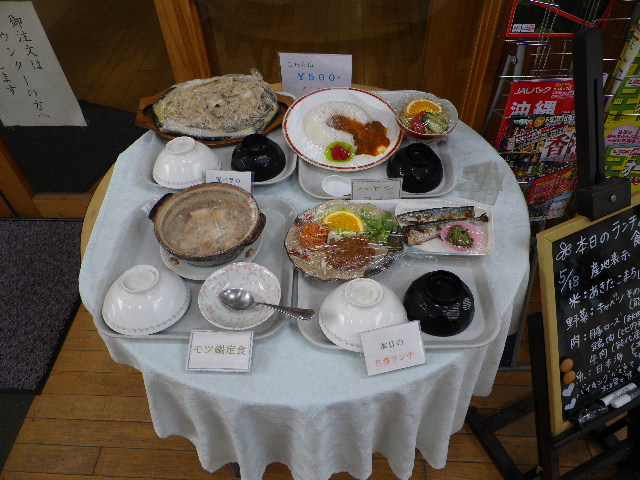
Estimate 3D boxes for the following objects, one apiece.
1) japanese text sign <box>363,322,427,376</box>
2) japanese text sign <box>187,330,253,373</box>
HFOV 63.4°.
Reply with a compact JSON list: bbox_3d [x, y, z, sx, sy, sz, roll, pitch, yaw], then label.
[{"bbox_3d":[0.113,0.165,0.789,0.093,0.068,0.005,-11,6,-7],"label":"japanese text sign"},{"bbox_3d":[-0.156,0.175,0.815,0.100,0.005,0.063,1,67,4],"label":"japanese text sign"}]

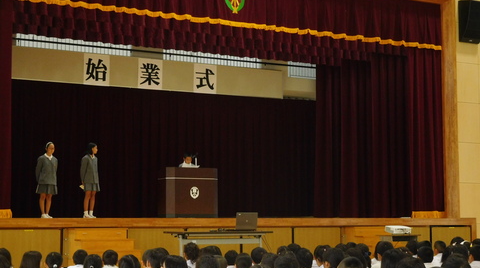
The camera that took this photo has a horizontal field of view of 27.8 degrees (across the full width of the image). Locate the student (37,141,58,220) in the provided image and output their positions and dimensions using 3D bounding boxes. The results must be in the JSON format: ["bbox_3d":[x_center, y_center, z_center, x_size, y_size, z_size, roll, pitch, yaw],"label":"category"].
[{"bbox_3d":[-3.593,0.858,18.057,0.400,1.415,0.260,3,-6,-29],"label":"student"}]

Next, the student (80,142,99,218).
[{"bbox_3d":[-2.859,0.885,18.496,0.380,1.438,0.270,5,-7,-44],"label":"student"}]

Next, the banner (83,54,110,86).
[{"bbox_3d":[-3.042,-1.368,20.656,0.599,0.676,0.020,3,-6,-31],"label":"banner"}]

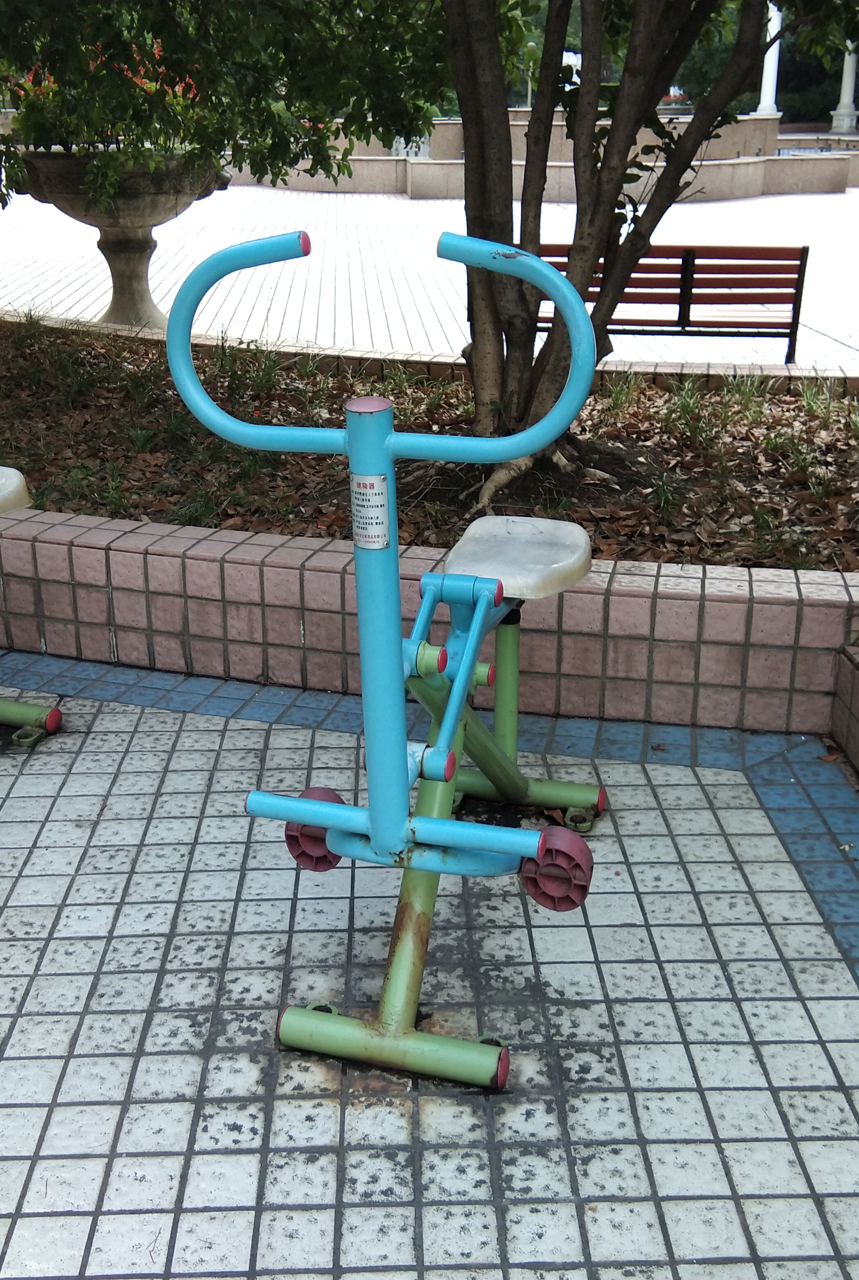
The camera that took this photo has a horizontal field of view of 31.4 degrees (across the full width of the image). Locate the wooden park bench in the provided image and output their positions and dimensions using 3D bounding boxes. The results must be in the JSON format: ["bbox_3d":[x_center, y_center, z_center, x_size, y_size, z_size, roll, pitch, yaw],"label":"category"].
[{"bbox_3d":[0.957,-1.466,7.143,1.510,0.780,0.560,2,20,6],"label":"wooden park bench"}]

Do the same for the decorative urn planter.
[{"bbox_3d":[-1.658,-2.138,8.529,1.150,1.080,1.150,0,20,0],"label":"decorative urn planter"}]

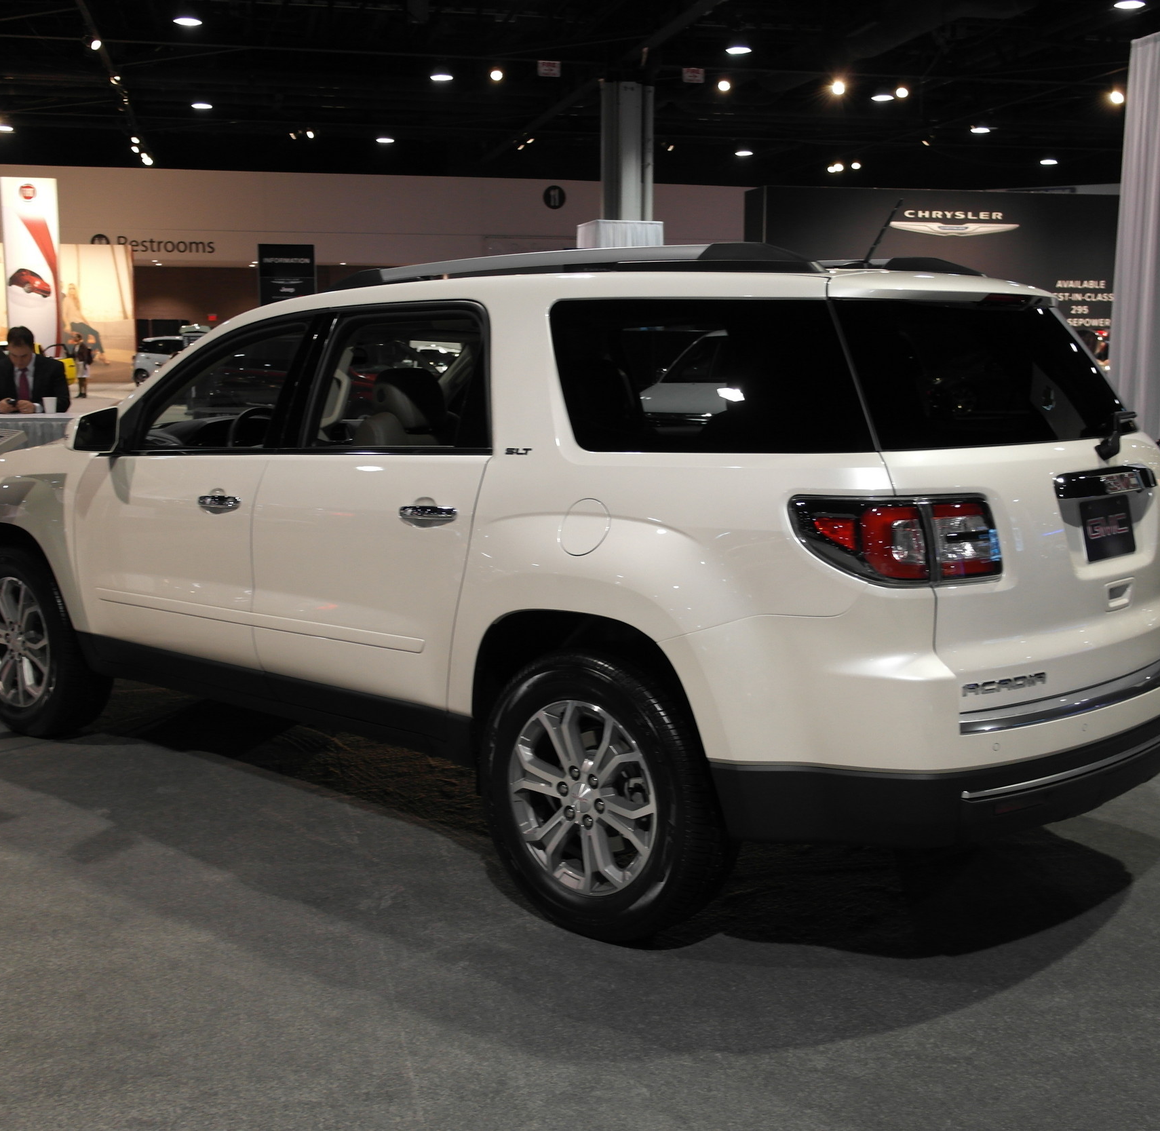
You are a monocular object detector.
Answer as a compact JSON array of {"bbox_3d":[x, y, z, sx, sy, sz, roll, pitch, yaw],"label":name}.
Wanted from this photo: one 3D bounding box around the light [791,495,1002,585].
[{"bbox_3d":[0.740,-0.071,3.318,0.390,0.215,0.330,8,11,40],"label":"light"}]

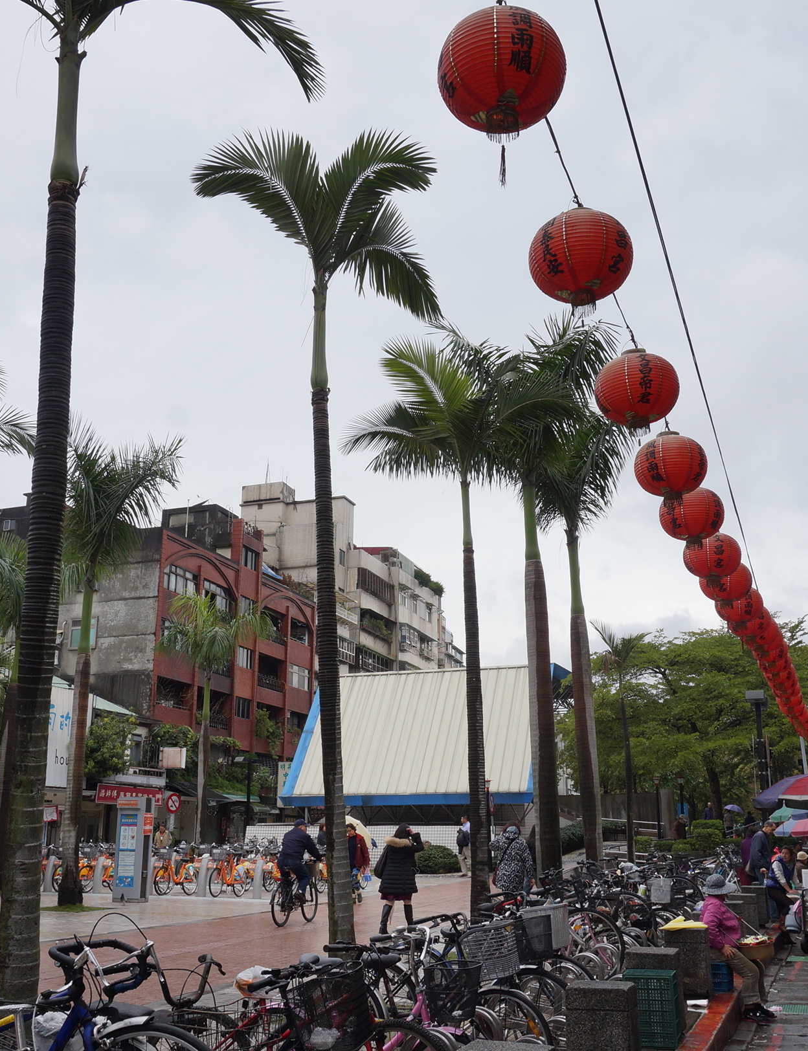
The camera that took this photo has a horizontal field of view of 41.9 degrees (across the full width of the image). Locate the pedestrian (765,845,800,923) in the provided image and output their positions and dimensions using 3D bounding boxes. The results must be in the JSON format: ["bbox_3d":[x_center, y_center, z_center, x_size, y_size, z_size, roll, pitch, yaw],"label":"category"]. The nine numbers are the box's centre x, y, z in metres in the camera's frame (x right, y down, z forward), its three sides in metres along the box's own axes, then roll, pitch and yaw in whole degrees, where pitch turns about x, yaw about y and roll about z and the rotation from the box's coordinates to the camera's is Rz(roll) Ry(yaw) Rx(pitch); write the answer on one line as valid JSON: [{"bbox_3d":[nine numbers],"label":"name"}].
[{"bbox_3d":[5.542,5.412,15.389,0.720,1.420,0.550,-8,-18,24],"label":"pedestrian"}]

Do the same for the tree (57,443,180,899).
[{"bbox_3d":[-7.284,2.958,24.739,3.900,11.030,3.900,0,-16,0],"label":"tree"}]

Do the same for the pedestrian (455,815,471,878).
[{"bbox_3d":[1.848,9.611,31.572,0.450,1.740,0.520,-1,-16,5],"label":"pedestrian"}]

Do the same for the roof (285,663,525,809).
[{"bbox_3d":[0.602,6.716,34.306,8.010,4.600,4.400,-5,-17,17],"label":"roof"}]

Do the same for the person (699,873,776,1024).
[{"bbox_3d":[3.348,4.210,10.585,0.700,1.342,0.500,-4,-16,13],"label":"person"}]

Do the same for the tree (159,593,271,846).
[{"bbox_3d":[-5.314,5.741,28.726,3.100,7.937,3.100,-6,-17,20],"label":"tree"}]

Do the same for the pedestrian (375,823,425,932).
[{"bbox_3d":[-0.077,5.469,16.326,0.720,1.637,0.420,-3,-16,10],"label":"pedestrian"}]

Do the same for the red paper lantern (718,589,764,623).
[{"bbox_3d":[3.525,0.855,11.040,0.480,0.410,0.480,-6,-17,20],"label":"red paper lantern"}]

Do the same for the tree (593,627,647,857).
[{"bbox_3d":[6.819,6.849,32.362,1.700,7.797,1.700,-6,-17,20],"label":"tree"}]

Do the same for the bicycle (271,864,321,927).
[{"bbox_3d":[-1.740,5.889,16.948,0.580,1.040,1.750,-6,-17,18],"label":"bicycle"}]

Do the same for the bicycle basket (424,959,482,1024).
[{"bbox_3d":[0.217,2.097,4.750,0.240,0.240,0.310,-4,-16,13],"label":"bicycle basket"}]

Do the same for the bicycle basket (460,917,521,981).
[{"bbox_3d":[0.506,2.502,6.198,0.300,0.260,0.350,-10,-17,8],"label":"bicycle basket"}]

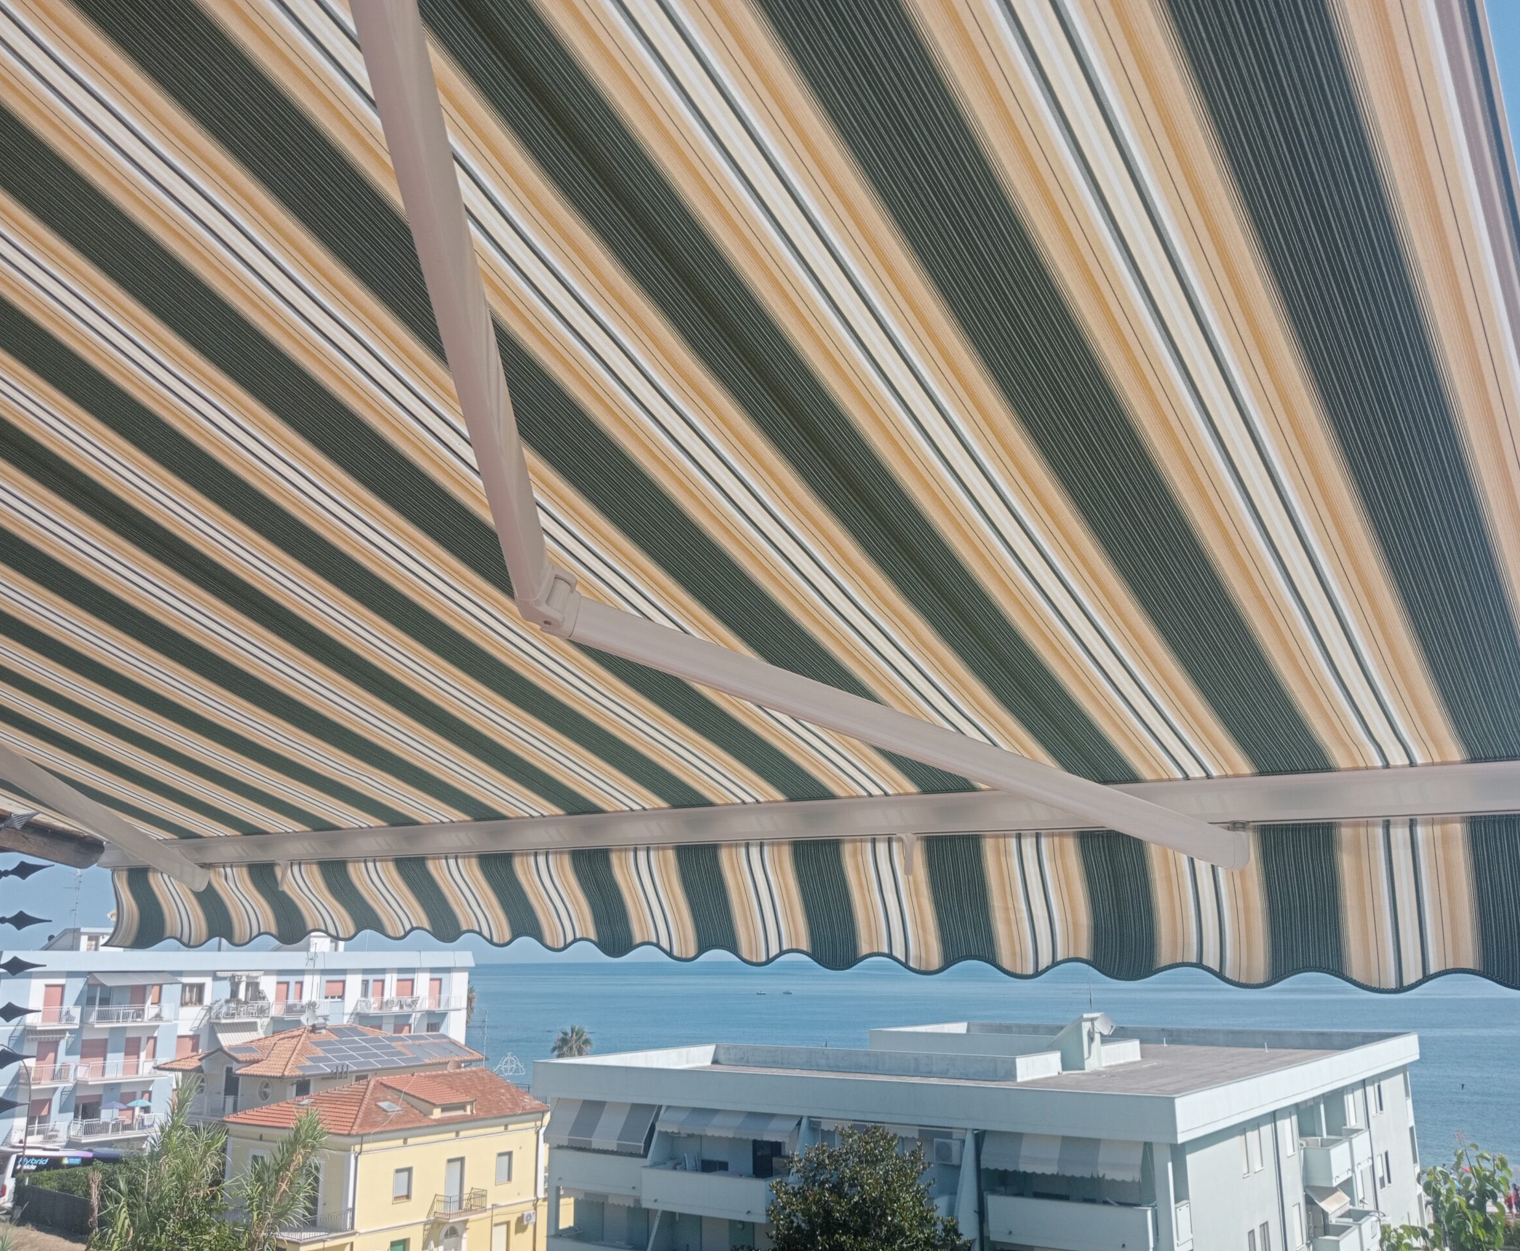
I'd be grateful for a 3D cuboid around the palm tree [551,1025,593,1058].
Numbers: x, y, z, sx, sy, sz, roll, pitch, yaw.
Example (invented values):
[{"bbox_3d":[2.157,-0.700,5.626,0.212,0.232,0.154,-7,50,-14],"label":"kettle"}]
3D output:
[{"bbox_3d":[-15.516,37.714,110.112,3.600,9.500,3.600,1,-14,-8],"label":"palm tree"}]

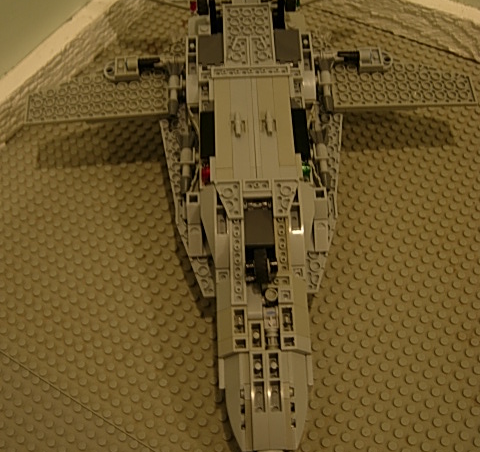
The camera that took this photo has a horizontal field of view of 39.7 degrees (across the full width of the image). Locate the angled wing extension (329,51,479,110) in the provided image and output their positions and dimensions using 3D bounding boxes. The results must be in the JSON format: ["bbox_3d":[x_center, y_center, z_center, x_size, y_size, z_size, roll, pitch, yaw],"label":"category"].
[{"bbox_3d":[0.104,-0.100,0.440,0.100,0.017,0.048,-2,63,-3],"label":"angled wing extension"}]

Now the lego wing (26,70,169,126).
[{"bbox_3d":[-0.094,-0.089,0.442,0.096,0.008,0.046,-4,64,2],"label":"lego wing"}]

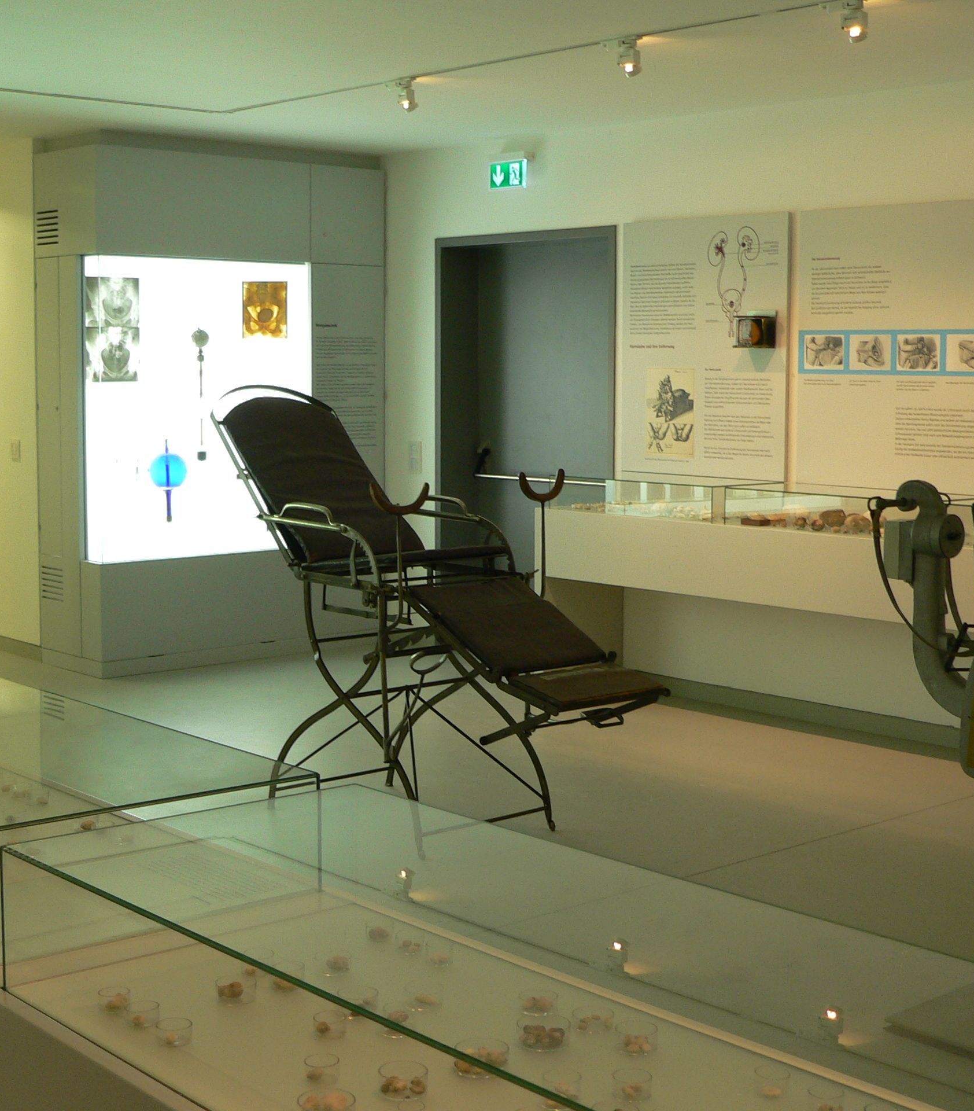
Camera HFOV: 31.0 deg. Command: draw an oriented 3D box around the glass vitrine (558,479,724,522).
[{"bbox_3d":[0.775,-0.257,7.552,0.492,0.150,0.954,-5,8,-41],"label":"glass vitrine"}]

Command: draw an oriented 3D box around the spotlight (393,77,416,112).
[{"bbox_3d":[-0.314,-1.766,6.733,0.070,0.126,0.111,-5,8,-41],"label":"spotlight"}]

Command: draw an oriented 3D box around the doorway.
[{"bbox_3d":[0.237,-0.515,8.667,0.251,2.116,1.282,-5,8,-41],"label":"doorway"}]

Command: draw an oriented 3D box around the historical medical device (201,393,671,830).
[{"bbox_3d":[-0.208,0.183,5.933,0.648,1.488,1.880,-6,9,-42],"label":"historical medical device"}]

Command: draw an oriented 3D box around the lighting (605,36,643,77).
[{"bbox_3d":[0.456,-1.667,5.880,0.070,0.126,0.136,-5,8,-41],"label":"lighting"}]

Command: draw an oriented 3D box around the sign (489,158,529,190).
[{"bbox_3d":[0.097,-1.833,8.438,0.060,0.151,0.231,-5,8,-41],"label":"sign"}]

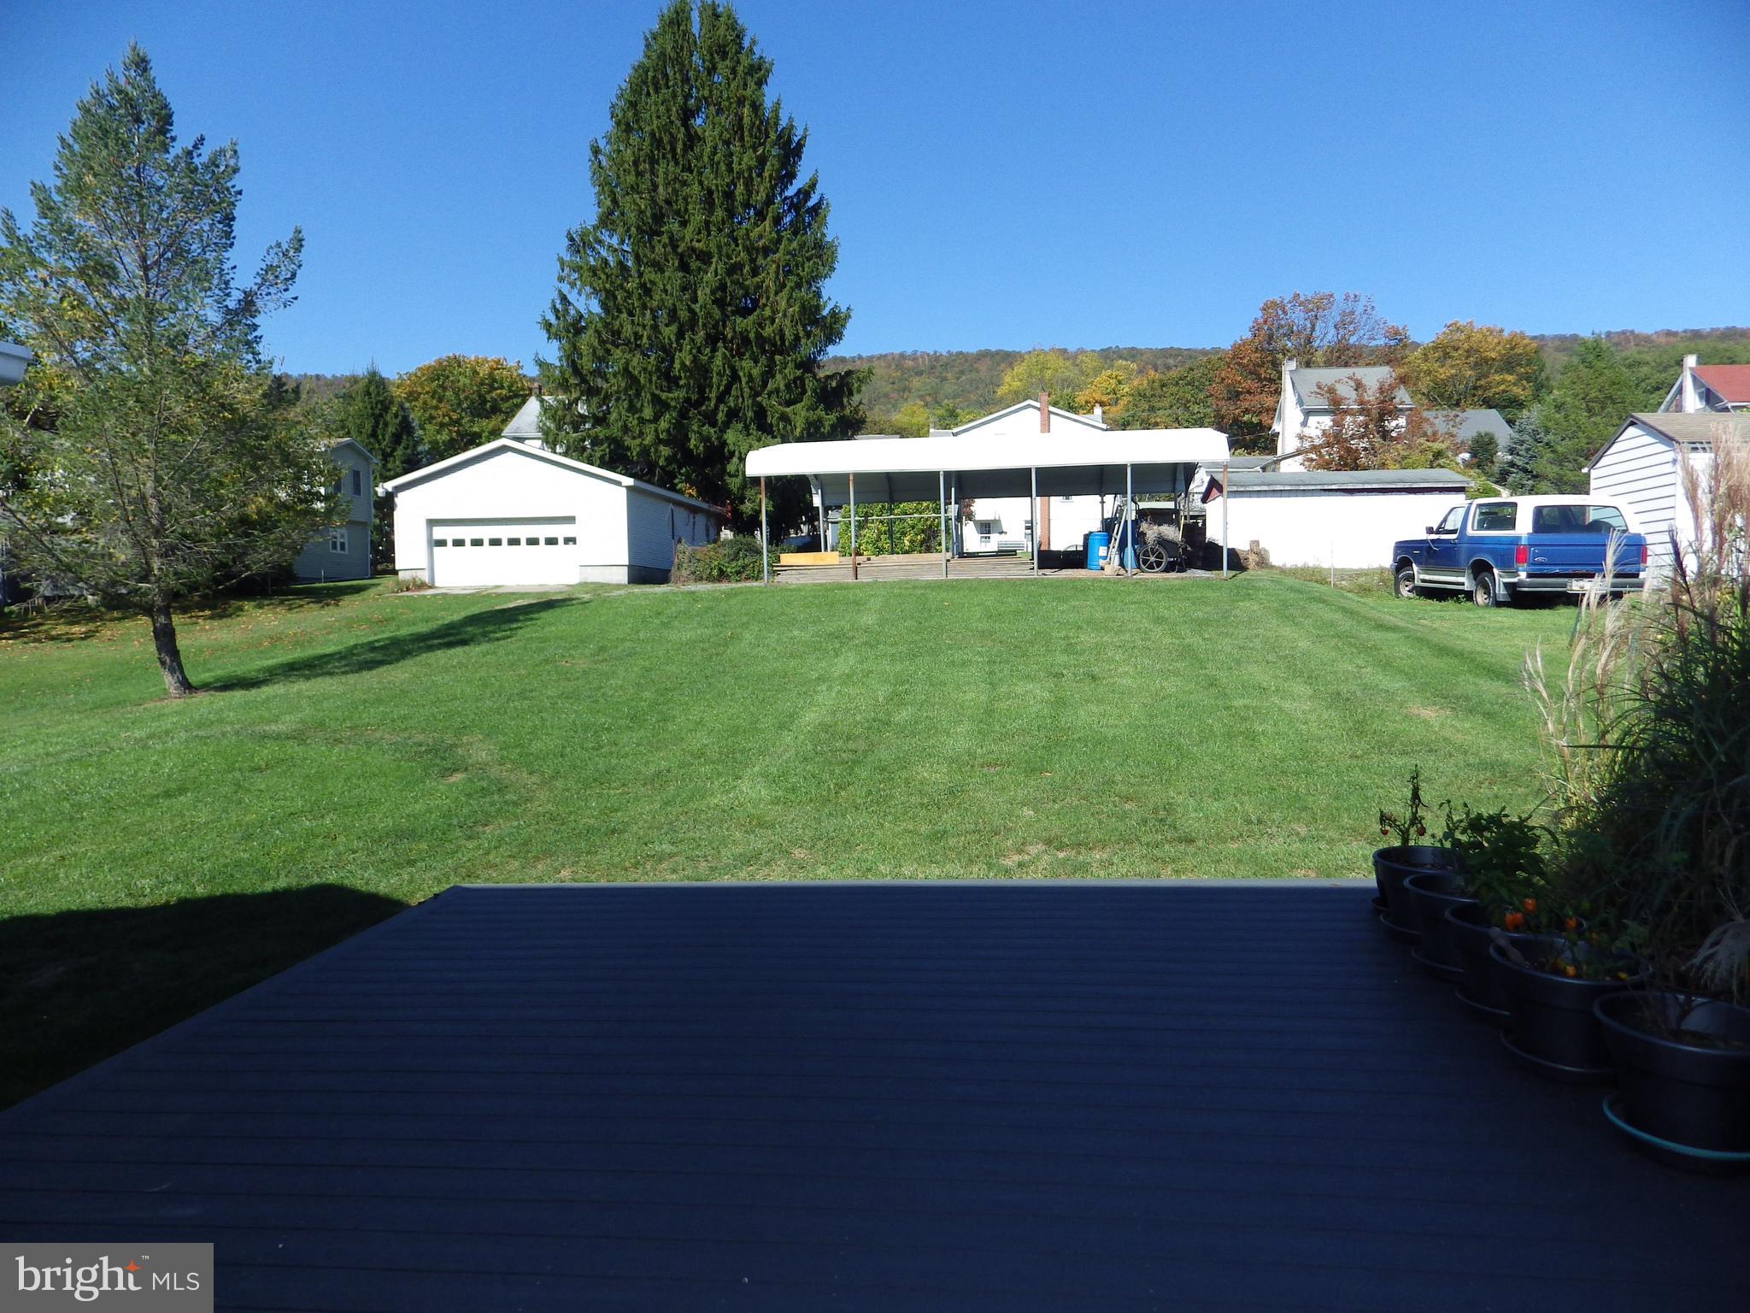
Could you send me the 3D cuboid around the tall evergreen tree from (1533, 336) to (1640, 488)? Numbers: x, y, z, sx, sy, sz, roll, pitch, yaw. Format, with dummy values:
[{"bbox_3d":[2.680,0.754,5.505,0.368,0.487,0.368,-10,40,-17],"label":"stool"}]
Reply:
[{"bbox_3d":[39.700,-11.900,62.000,6.000,11.800,6.000,-1,2,7],"label":"tall evergreen tree"}]

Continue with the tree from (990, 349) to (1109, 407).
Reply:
[{"bbox_3d":[14.200,-16.800,90.000,9.500,16.500,9.500,-1,2,7],"label":"tree"}]

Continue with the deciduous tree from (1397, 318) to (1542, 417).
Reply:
[{"bbox_3d":[41.969,-17.141,78.247,9.800,13.000,9.800,-1,2,7],"label":"deciduous tree"}]

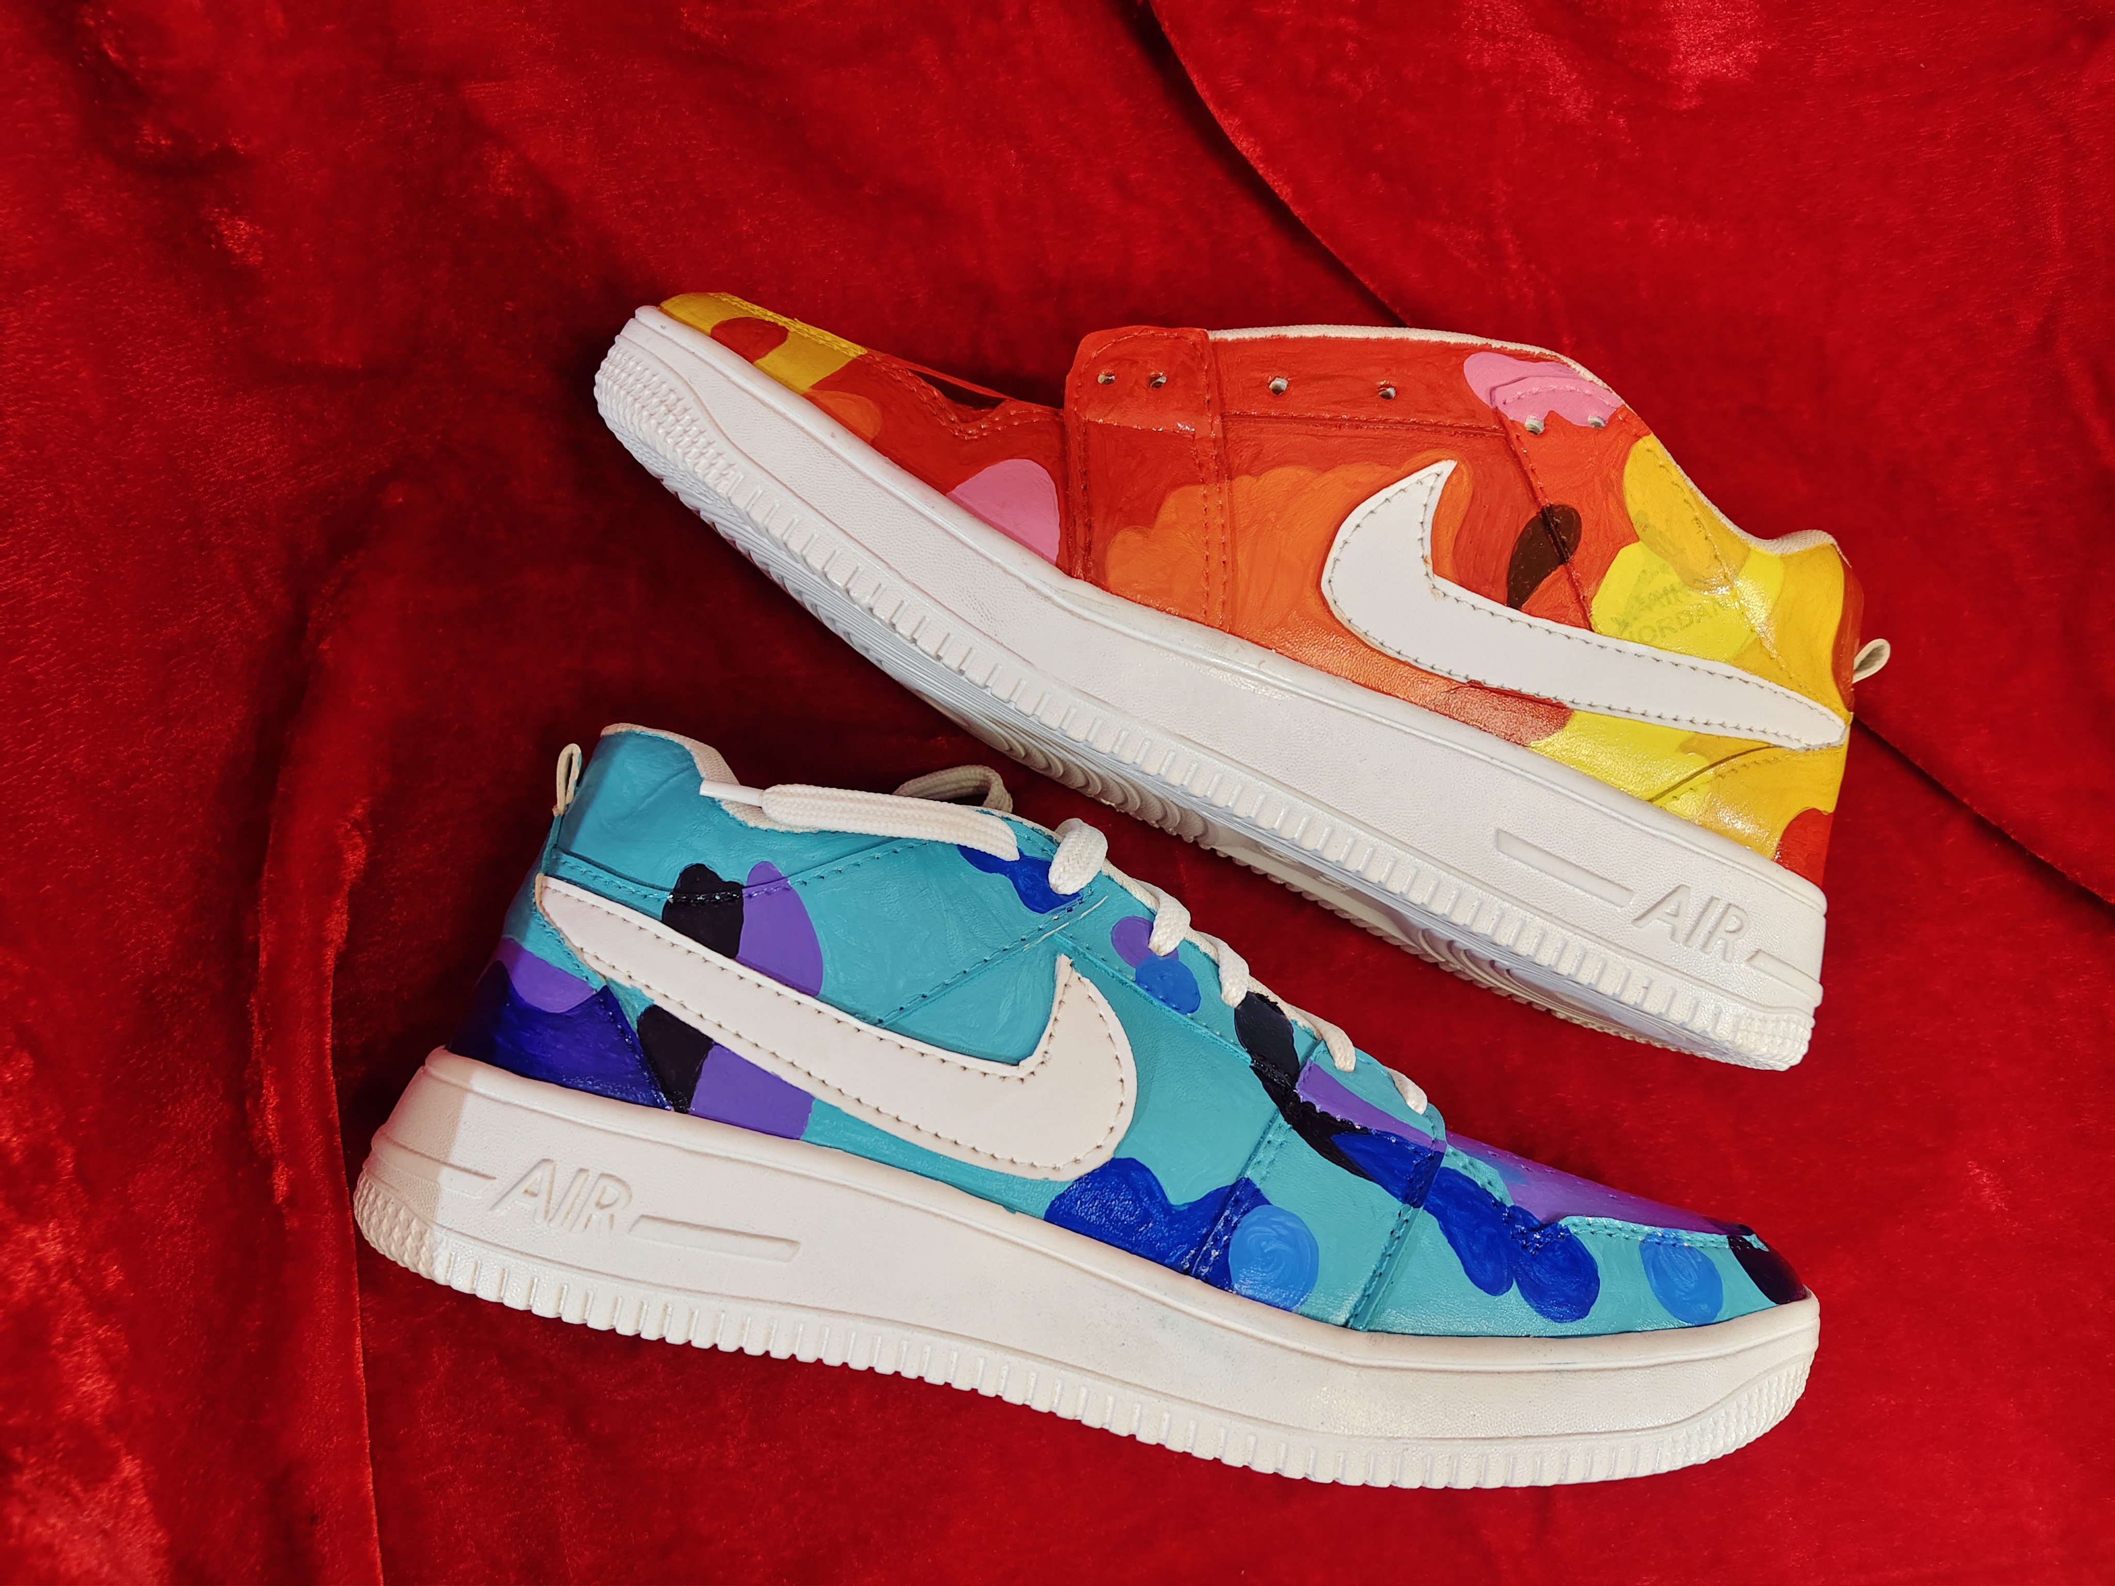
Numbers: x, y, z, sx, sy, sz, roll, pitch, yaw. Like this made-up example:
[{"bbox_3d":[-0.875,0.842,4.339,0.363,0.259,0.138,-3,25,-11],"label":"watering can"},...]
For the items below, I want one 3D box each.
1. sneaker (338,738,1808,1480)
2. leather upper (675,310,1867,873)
[{"bbox_3d":[0.021,0.056,0.290,0.288,0.105,0.102,12,92,-6],"label":"sneaker"},{"bbox_3d":[0.046,-0.057,0.310,0.270,0.098,0.081,26,85,-1],"label":"leather upper"}]

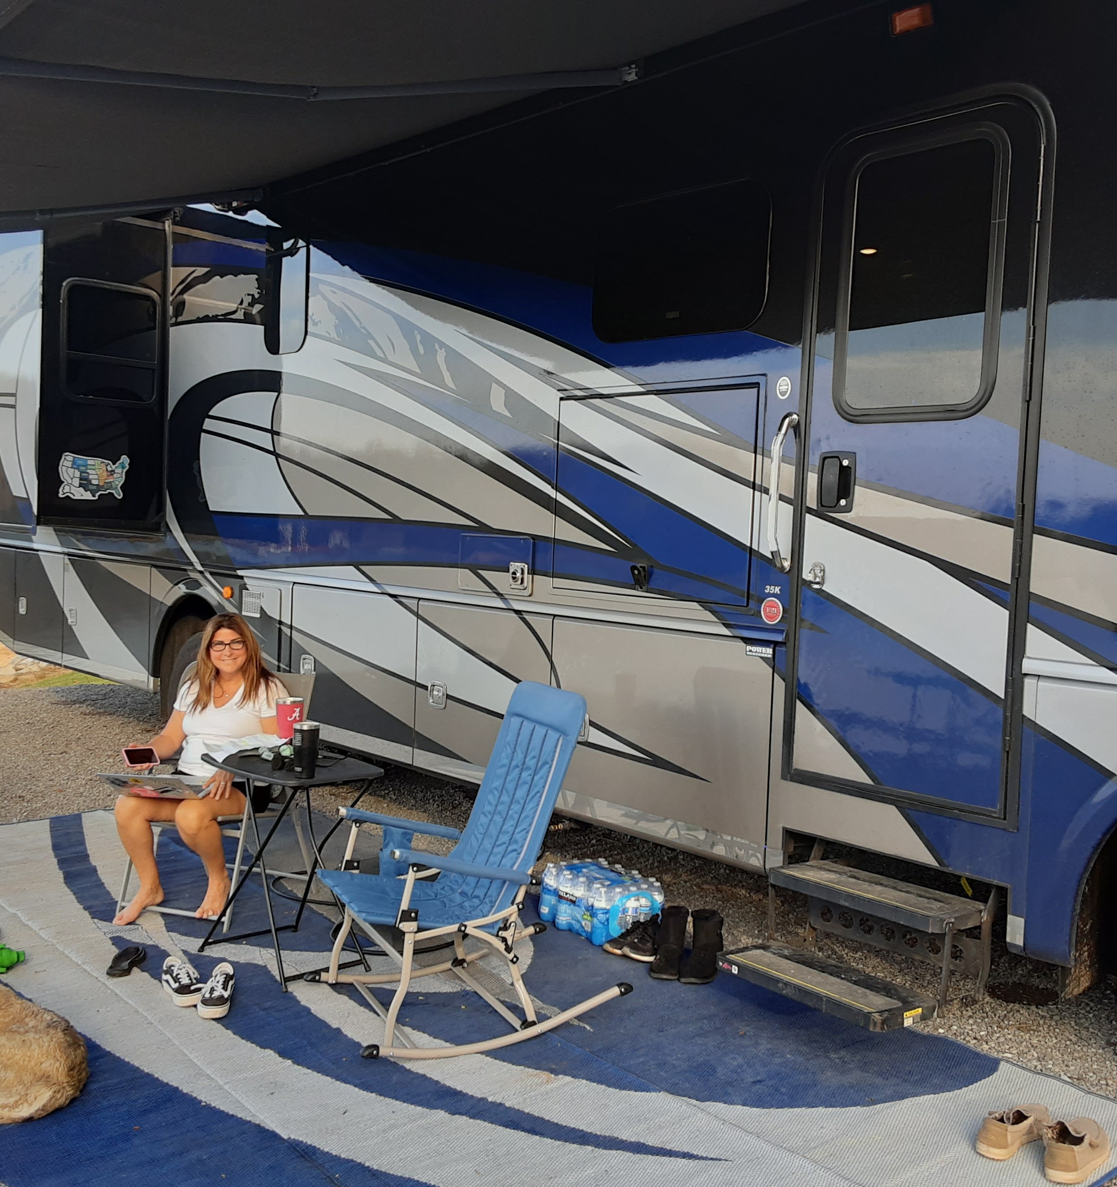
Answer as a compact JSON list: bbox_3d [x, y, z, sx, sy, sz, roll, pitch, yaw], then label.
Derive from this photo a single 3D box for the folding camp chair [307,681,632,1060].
[{"bbox_3d":[-0.285,0.773,3.909,0.870,0.980,0.650,1,3,-26],"label":"folding camp chair"}]

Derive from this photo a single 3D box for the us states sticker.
[{"bbox_3d":[-2.773,-0.698,7.645,0.430,0.280,0.006,0,4,-41],"label":"us states sticker"}]

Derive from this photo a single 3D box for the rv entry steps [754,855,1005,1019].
[{"bbox_3d":[1.002,1.044,3.999,0.340,0.280,0.650,0,4,-41],"label":"rv entry steps"}]

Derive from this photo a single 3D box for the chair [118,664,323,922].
[{"bbox_3d":[-1.289,0.727,4.827,0.600,0.890,0.570,3,3,18],"label":"chair"}]

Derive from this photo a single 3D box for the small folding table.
[{"bbox_3d":[-0.900,0.893,4.275,0.390,0.650,0.585,0,4,-41],"label":"small folding table"}]

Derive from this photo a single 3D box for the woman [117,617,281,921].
[{"bbox_3d":[-1.324,0.630,4.735,0.520,1.090,0.600,3,3,17],"label":"woman"}]

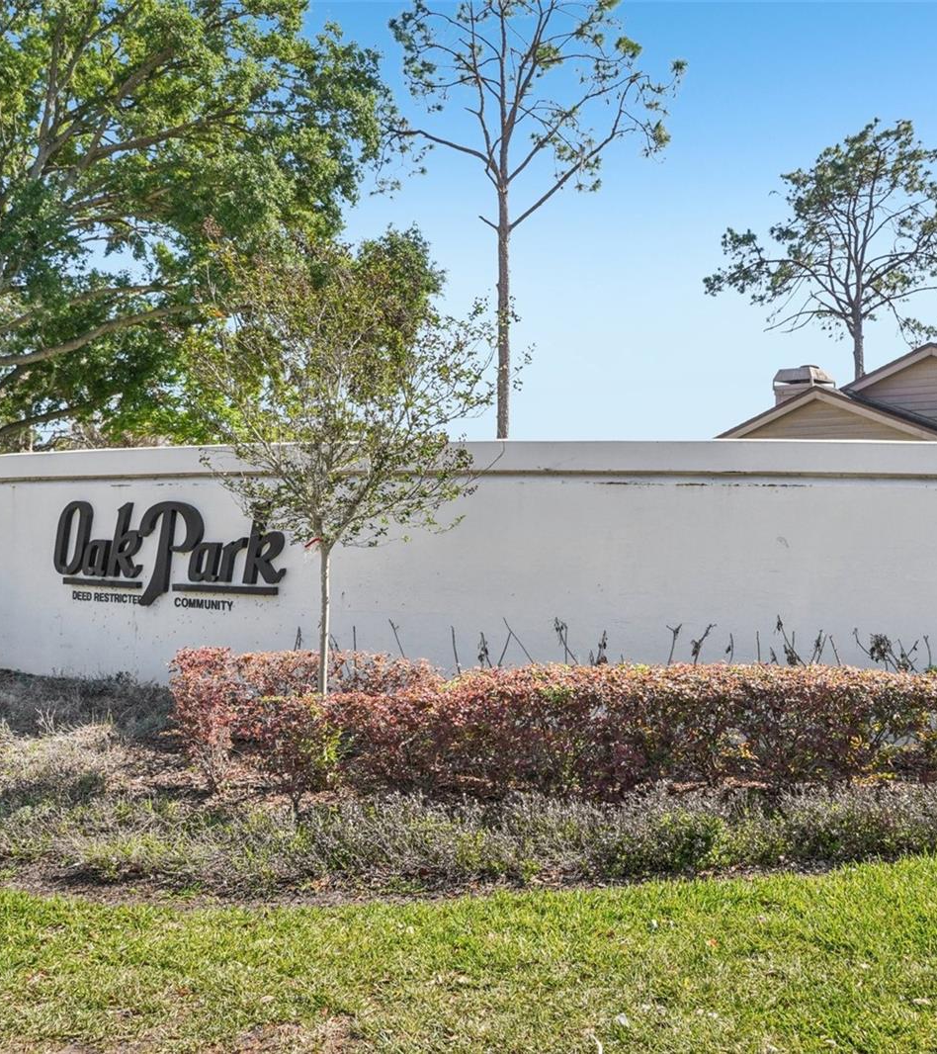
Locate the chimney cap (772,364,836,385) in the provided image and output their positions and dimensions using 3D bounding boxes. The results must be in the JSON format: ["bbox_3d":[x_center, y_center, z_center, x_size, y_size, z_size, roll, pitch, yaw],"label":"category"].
[{"bbox_3d":[7.510,-3.370,26.500,0.950,0.460,1.020,1,1,44],"label":"chimney cap"}]

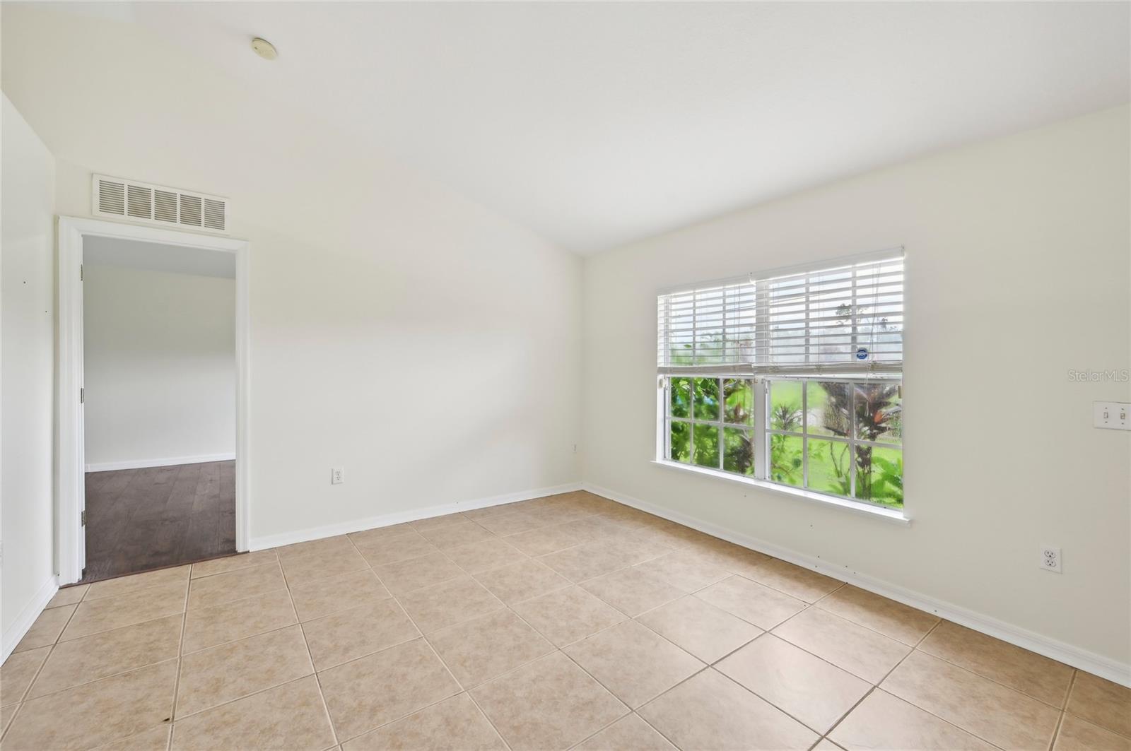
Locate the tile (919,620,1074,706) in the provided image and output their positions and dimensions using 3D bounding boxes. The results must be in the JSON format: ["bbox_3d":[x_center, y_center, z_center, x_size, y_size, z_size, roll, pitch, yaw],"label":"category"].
[{"bbox_3d":[1.882,1.251,1.936,0.420,0.010,0.450,1,-1,-36],"label":"tile"}]

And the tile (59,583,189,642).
[{"bbox_3d":[-2.300,1.239,2.331,0.448,0.010,0.450,0,0,-36],"label":"tile"}]

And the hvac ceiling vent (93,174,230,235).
[{"bbox_3d":[-2.549,-1.077,2.801,0.652,0.250,0.025,1,-1,-35],"label":"hvac ceiling vent"}]

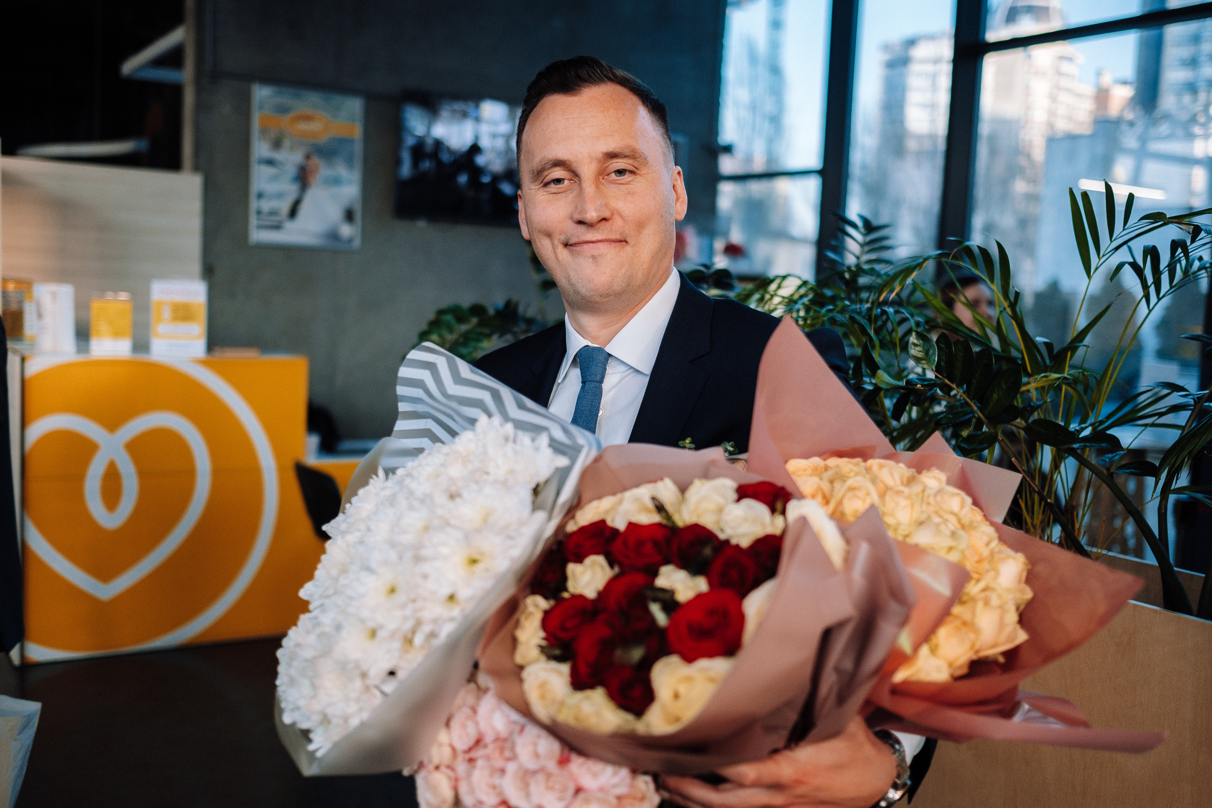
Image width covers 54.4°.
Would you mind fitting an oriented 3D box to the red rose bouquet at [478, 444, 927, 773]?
[{"bbox_3d":[0.077,0.180,0.930,0.330,0.320,0.280,-8,45,12],"label":"red rose bouquet"}]

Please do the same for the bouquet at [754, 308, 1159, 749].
[{"bbox_3d":[0.283,0.138,0.990,0.370,0.360,0.330,-3,47,-23],"label":"bouquet"}]

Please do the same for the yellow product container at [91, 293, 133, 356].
[{"bbox_3d":[-1.937,-0.305,4.598,0.160,0.225,0.070,-1,7,-32],"label":"yellow product container"}]

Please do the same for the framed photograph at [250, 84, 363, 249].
[{"bbox_3d":[-1.612,-1.265,6.350,0.615,0.835,0.030,-1,7,-32],"label":"framed photograph"}]

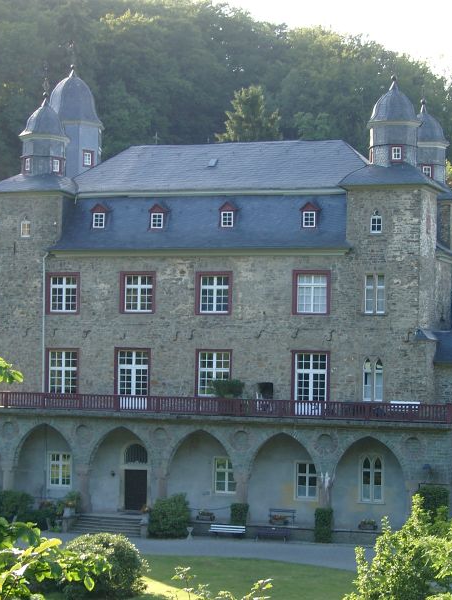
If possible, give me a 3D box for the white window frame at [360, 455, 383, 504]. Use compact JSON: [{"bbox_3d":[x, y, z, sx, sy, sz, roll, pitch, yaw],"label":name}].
[{"bbox_3d":[7.776,9.557,78.972,1.177,2.504,0.150,0,-1,17],"label":"white window frame"}]

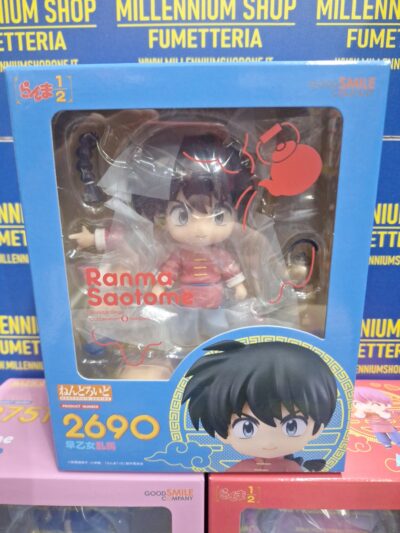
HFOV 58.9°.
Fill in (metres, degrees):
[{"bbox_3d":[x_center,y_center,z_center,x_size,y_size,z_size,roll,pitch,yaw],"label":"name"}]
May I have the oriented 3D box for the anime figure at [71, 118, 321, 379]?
[{"bbox_3d":[-0.003,-0.004,0.173,0.117,0.122,0.055,0,15,1],"label":"anime figure"}]

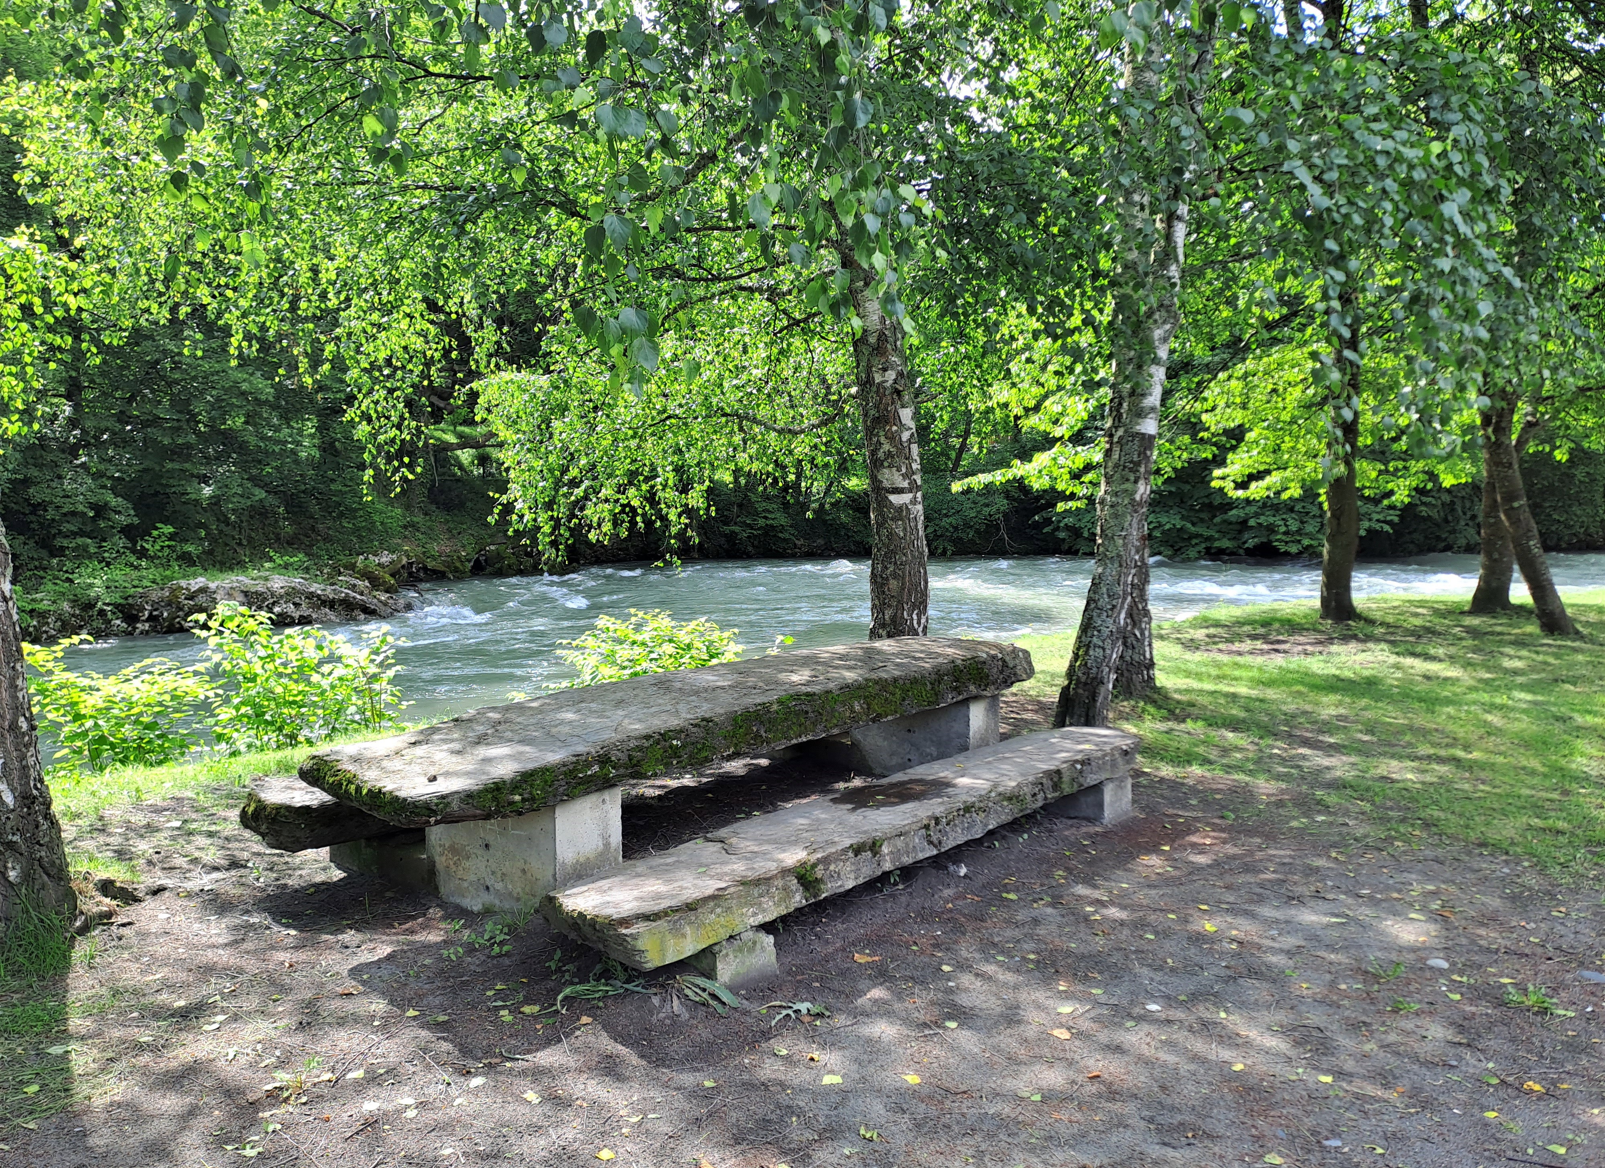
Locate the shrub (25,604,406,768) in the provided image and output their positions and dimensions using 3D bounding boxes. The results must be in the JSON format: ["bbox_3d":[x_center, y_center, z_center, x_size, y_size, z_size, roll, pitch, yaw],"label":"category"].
[{"bbox_3d":[-3.483,0.601,6.901,2.100,0.920,1.000,-2,6,-21],"label":"shrub"}]

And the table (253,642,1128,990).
[{"bbox_3d":[-0.288,0.784,5.301,2.409,0.638,3.705,5,8,42],"label":"table"}]

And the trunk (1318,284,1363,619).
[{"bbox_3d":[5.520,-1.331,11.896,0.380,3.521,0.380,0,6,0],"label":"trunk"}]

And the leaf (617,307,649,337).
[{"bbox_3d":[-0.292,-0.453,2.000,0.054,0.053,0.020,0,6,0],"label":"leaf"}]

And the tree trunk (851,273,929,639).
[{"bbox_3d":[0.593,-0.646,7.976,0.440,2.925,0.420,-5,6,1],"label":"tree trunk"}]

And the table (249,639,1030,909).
[{"bbox_3d":[-0.549,0.759,5.538,1.660,0.638,3.705,5,8,42],"label":"table"}]

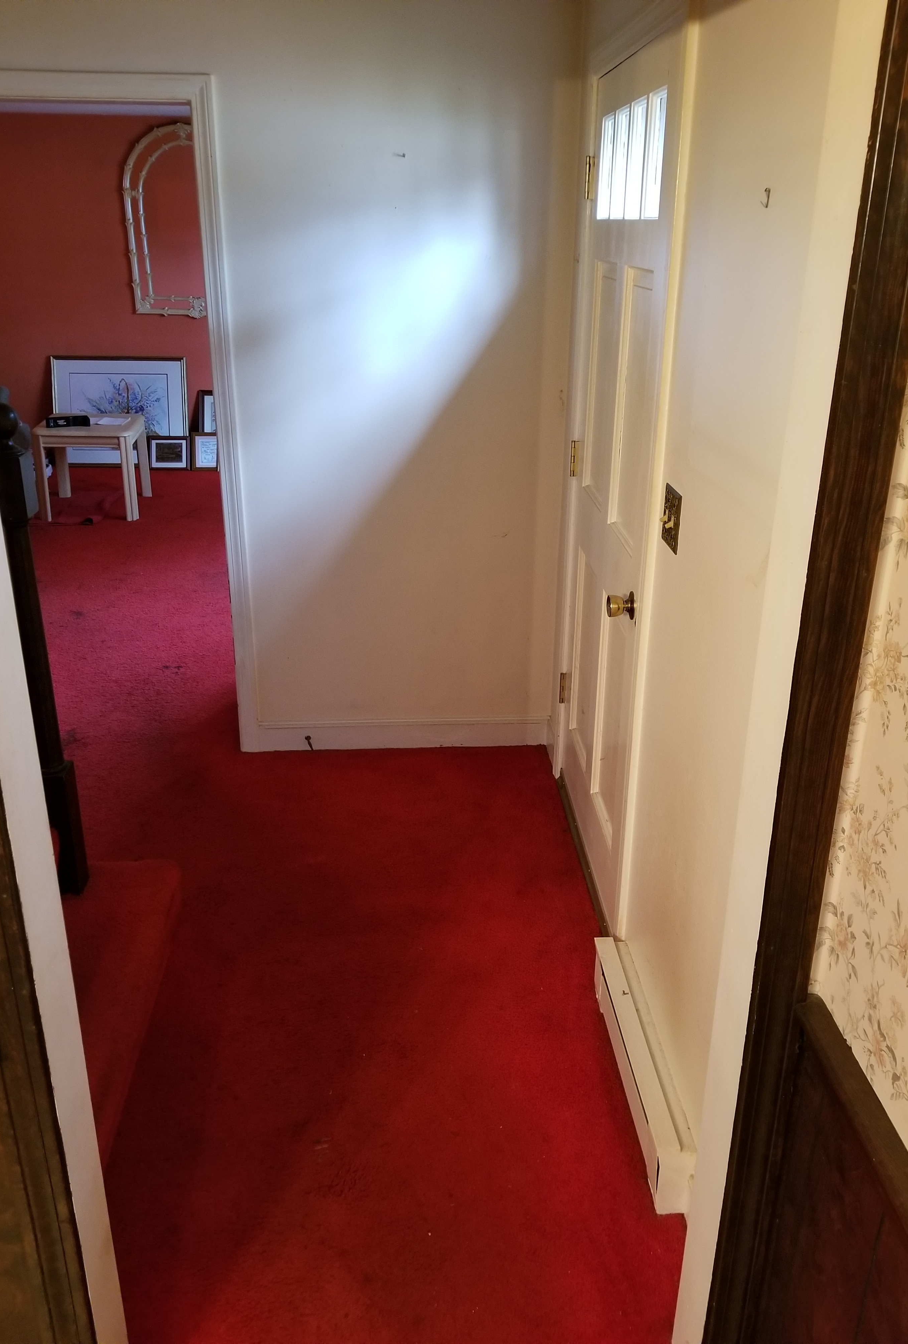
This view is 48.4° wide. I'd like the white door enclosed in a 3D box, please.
[{"bbox_3d":[0.416,-0.449,2.655,0.045,2.030,0.880,-1,23,-3],"label":"white door"}]

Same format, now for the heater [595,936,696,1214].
[{"bbox_3d":[0.388,0.816,2.142,0.072,0.162,0.630,-1,23,-3],"label":"heater"}]

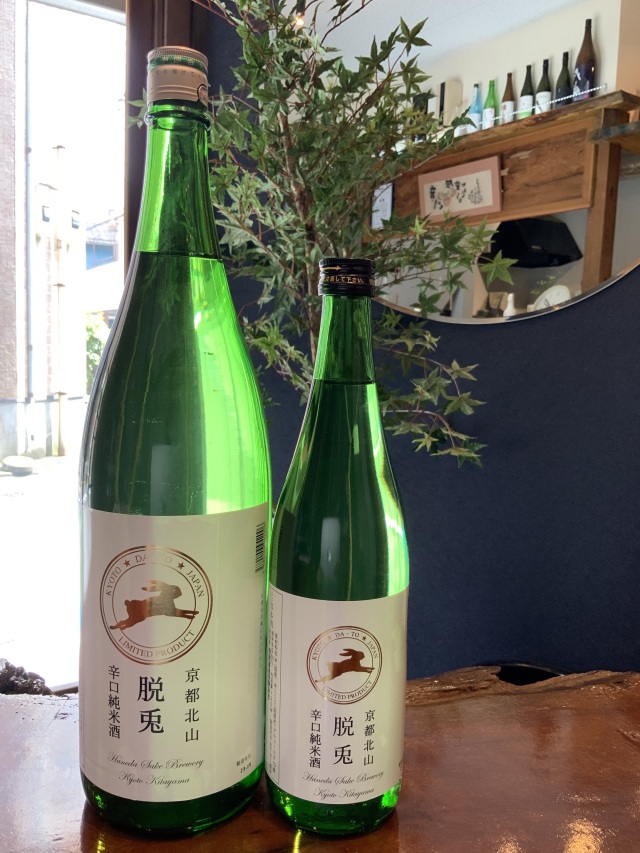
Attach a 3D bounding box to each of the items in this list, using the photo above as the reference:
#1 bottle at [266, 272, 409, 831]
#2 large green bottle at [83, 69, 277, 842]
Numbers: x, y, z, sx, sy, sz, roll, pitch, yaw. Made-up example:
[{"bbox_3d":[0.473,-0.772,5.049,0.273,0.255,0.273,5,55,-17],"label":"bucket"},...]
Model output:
[{"bbox_3d":[0.011,0.061,0.392,0.077,0.298,0.077,1,6,-7],"label":"bottle"},{"bbox_3d":[-0.079,0.007,0.396,0.104,0.402,0.104,2,5,2],"label":"large green bottle"}]

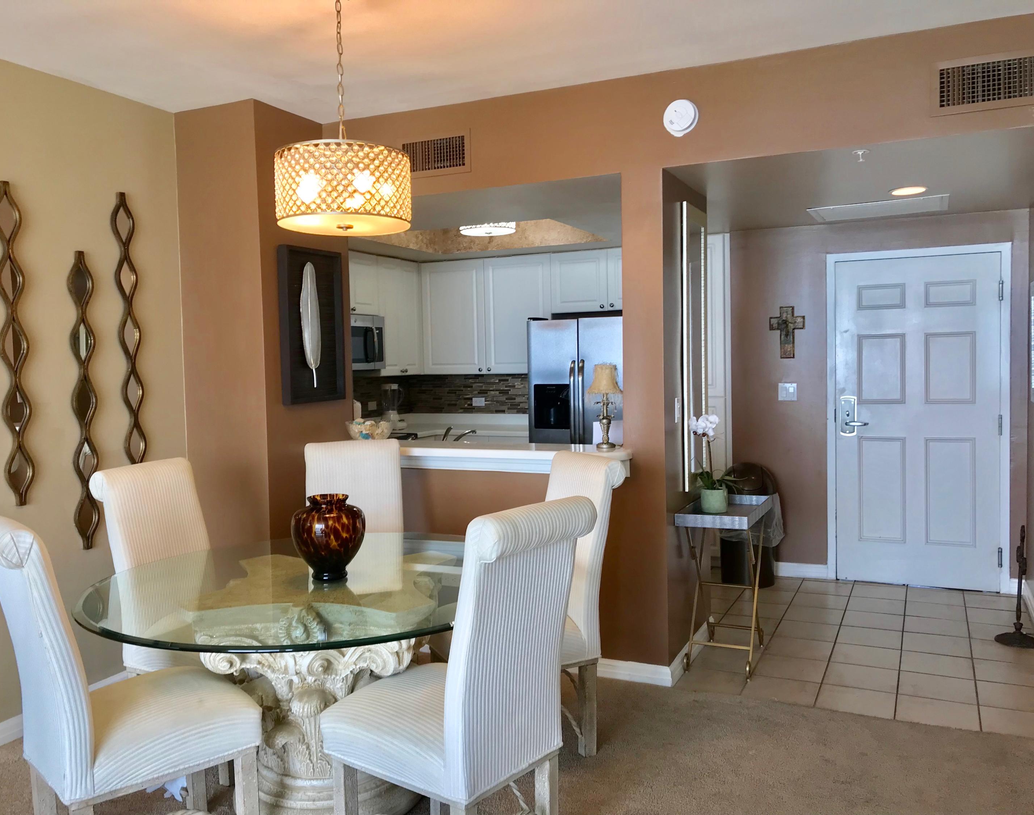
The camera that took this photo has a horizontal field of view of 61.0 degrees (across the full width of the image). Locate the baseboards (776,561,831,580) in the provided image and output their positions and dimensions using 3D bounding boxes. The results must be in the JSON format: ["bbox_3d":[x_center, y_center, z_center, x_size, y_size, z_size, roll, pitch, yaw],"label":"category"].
[{"bbox_3d":[1.818,1.058,5.705,0.360,0.097,0.020,1,4,25],"label":"baseboards"}]

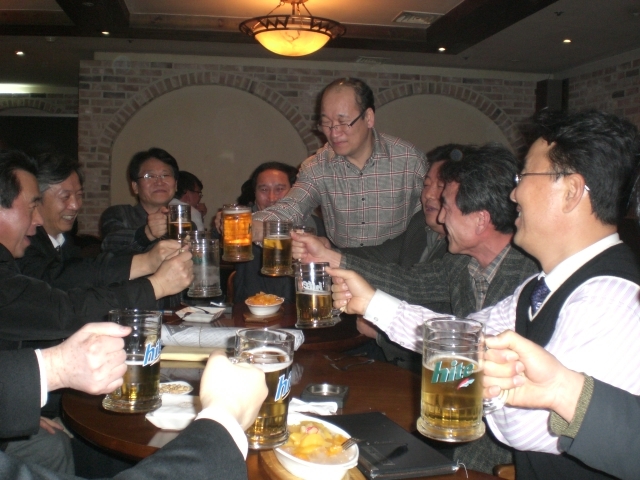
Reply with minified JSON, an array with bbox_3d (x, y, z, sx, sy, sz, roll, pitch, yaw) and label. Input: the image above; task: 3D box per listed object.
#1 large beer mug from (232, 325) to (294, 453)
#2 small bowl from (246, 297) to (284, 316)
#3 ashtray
[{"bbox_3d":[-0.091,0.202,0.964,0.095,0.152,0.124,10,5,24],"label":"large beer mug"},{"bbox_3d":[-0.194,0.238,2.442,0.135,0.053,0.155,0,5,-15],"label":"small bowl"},{"bbox_3d":[0.012,0.351,1.588,0.095,0.023,0.095,2,5,9],"label":"ashtray"}]

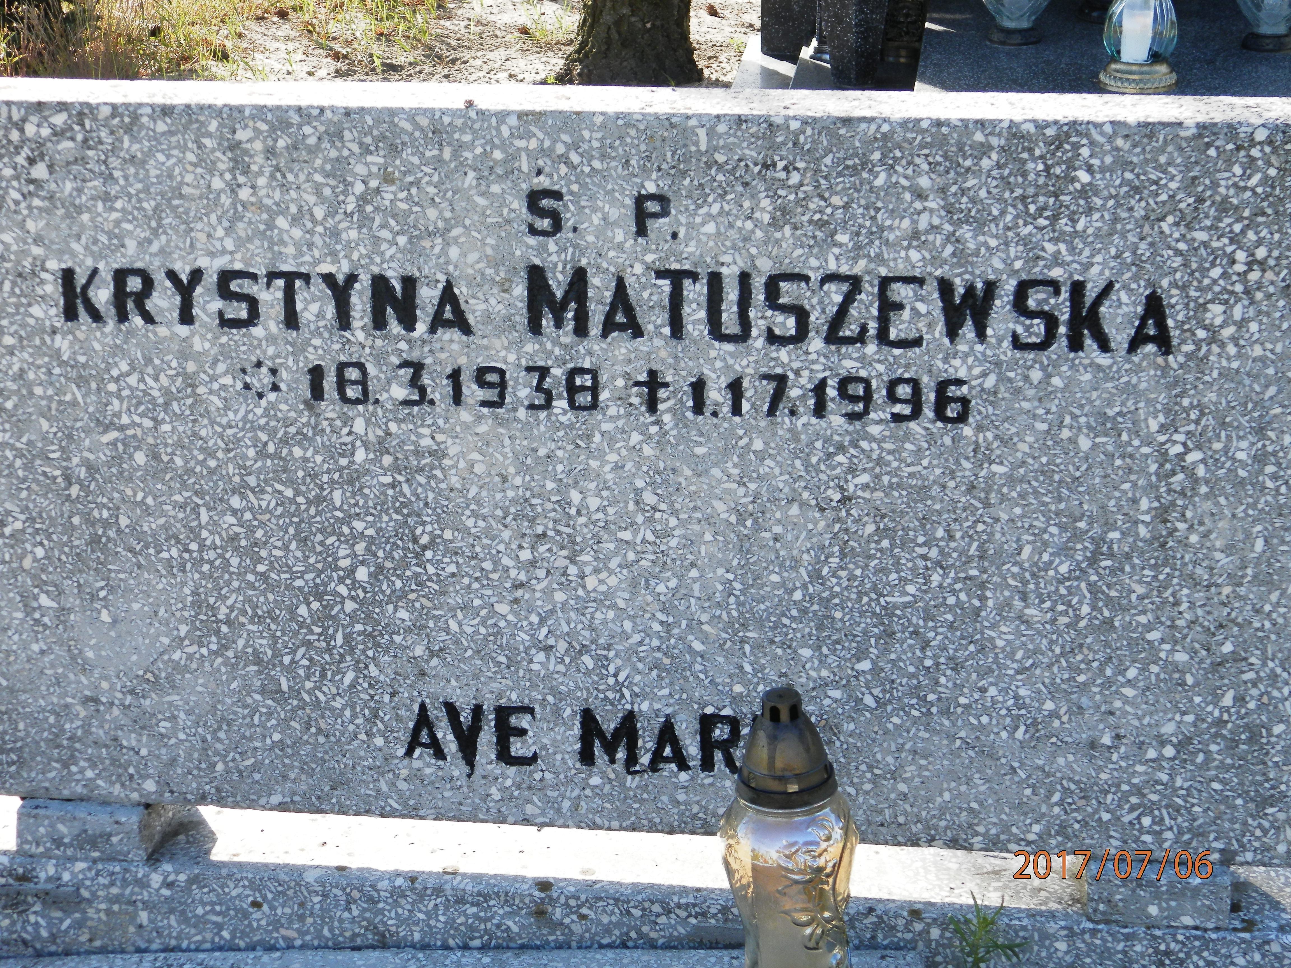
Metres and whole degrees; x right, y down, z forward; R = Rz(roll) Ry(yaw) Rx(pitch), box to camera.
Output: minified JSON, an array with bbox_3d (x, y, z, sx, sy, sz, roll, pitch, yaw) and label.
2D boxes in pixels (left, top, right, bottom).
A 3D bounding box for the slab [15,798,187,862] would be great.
[{"bbox_3d":[-0.422,0.245,1.959,0.101,0.041,0.097,2,25,7],"label":"slab"}]

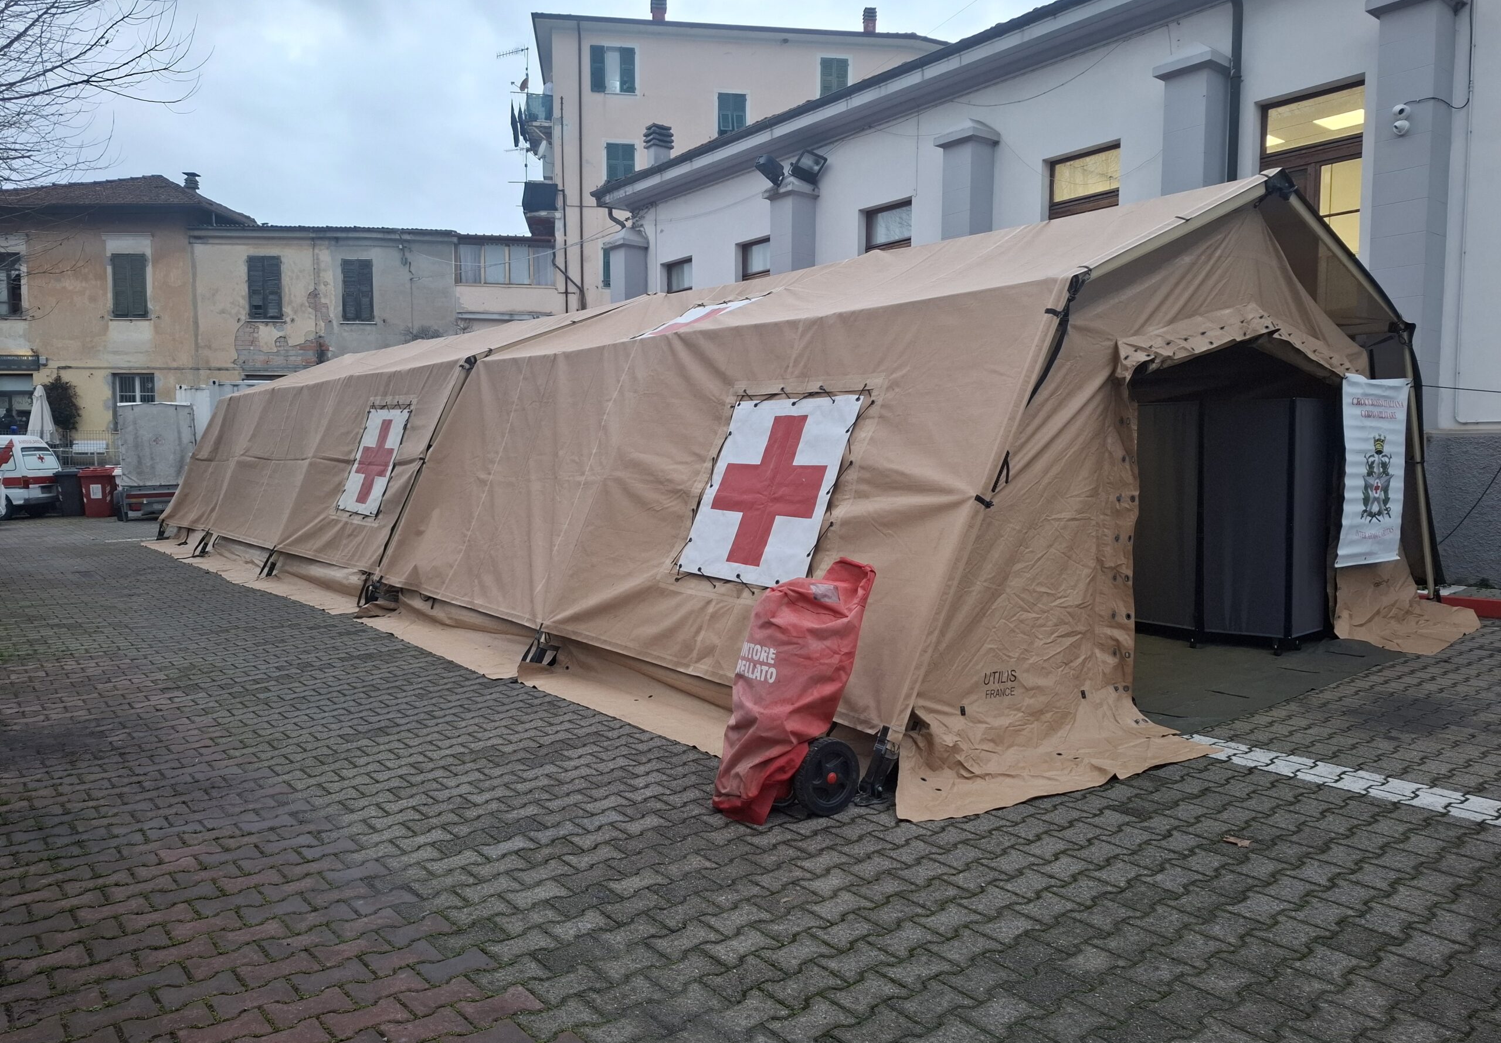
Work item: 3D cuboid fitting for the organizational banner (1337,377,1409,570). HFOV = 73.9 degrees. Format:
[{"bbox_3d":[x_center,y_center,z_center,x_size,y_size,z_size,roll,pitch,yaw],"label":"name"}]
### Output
[{"bbox_3d":[4.237,-0.344,6.800,0.850,1.270,0.030,-2,5,-31],"label":"organizational banner"}]

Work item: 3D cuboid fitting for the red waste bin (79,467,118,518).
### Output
[{"bbox_3d":[-14.530,-0.653,22.200,0.600,1.090,0.730,-2,5,-27],"label":"red waste bin"}]

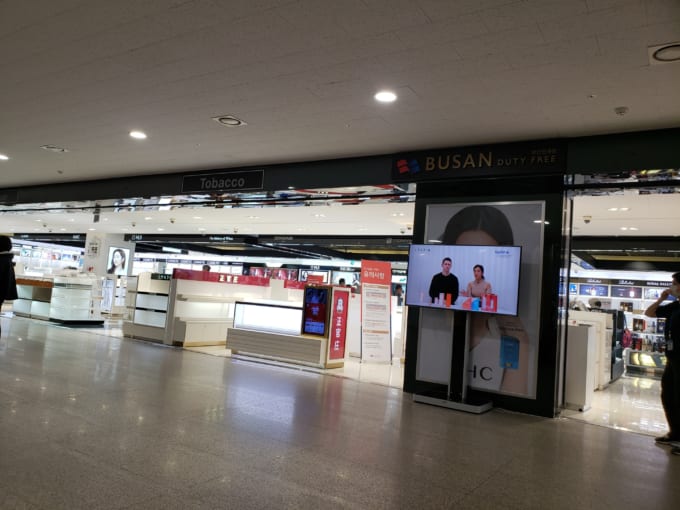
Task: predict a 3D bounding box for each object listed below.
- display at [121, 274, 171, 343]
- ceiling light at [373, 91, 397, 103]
[{"bbox_3d":[-3.719,1.043,10.372,1.280,1.330,0.500,2,-4,32],"label":"display"},{"bbox_3d":[0.445,-1.547,4.970,0.200,0.040,0.200,4,-3,0],"label":"ceiling light"}]

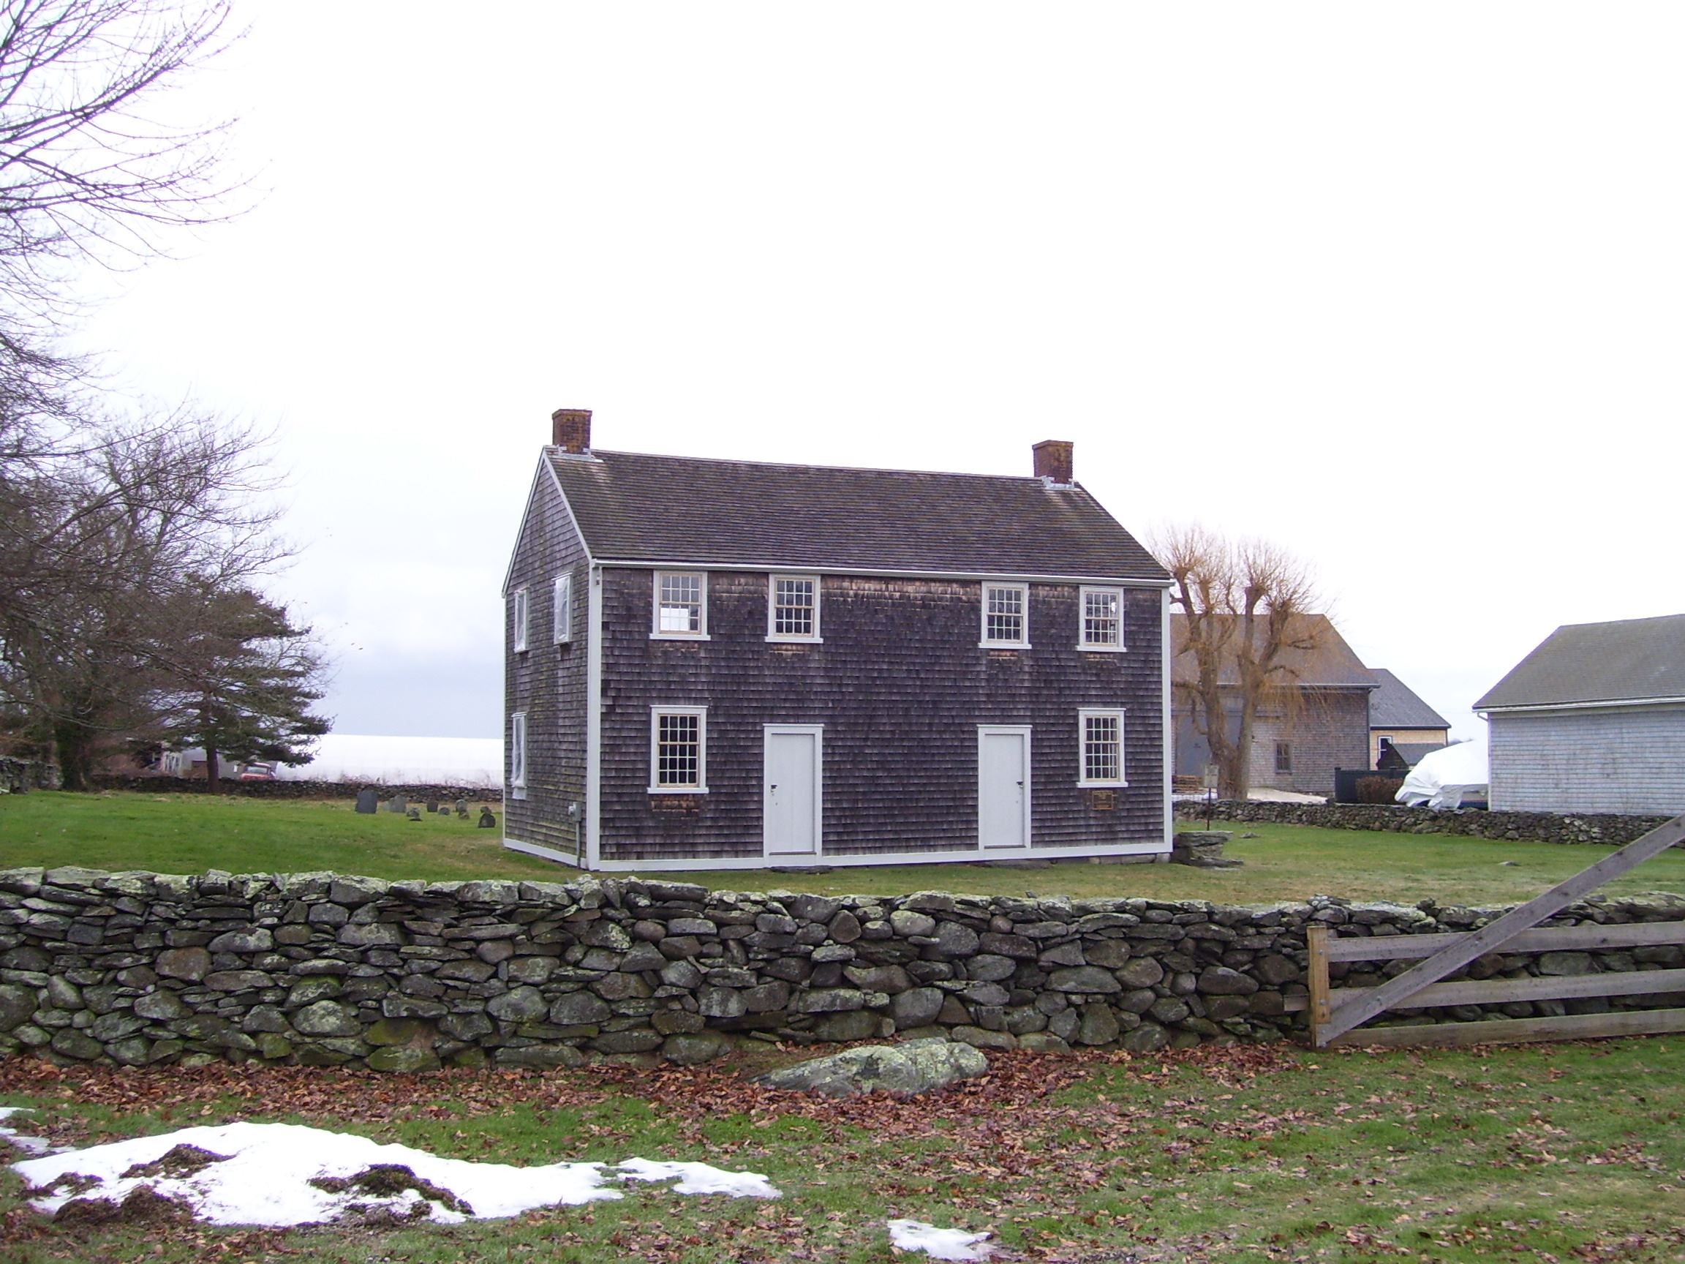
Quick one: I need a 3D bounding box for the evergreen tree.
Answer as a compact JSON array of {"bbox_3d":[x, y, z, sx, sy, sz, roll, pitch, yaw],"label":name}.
[{"bbox_3d":[-22.200,2.080,64.000,6.800,7.700,6.600,0,-3,0],"label":"evergreen tree"}]

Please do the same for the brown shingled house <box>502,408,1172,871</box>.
[{"bbox_3d":[-0.292,0.143,33.713,11.125,8.070,7.250,1,-4,-22],"label":"brown shingled house"}]

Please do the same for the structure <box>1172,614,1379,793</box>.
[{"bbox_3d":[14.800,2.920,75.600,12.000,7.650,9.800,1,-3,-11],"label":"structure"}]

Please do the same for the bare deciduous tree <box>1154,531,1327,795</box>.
[{"bbox_3d":[11.750,1.000,52.000,5.000,8.400,5.000,0,-3,0],"label":"bare deciduous tree"}]

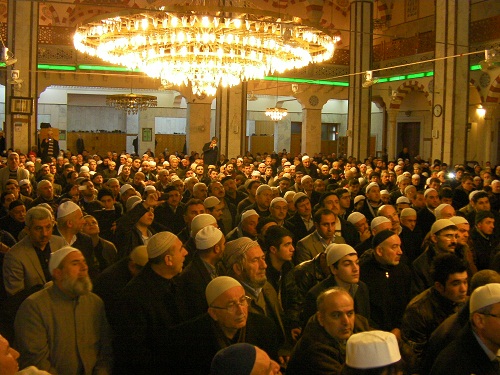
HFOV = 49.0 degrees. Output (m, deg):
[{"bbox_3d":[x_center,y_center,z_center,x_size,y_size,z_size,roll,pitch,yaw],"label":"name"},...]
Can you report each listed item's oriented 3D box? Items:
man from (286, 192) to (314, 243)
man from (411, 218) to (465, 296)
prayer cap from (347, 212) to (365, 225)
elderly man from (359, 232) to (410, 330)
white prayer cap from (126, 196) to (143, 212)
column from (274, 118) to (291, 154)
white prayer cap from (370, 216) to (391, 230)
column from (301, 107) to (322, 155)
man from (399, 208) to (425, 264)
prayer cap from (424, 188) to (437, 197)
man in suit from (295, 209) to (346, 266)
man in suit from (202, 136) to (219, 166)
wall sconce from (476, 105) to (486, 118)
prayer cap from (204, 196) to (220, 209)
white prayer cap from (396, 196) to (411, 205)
[{"bbox_3d":[0.566,0.543,5.841,0.580,0.980,0.600,-1,6,-28],"label":"man"},{"bbox_3d":[1.426,0.705,4.067,0.550,0.920,0.600,-2,6,-30],"label":"man"},{"bbox_3d":[0.973,0.285,5.050,0.170,0.115,0.185,-9,-5,-1],"label":"prayer cap"},{"bbox_3d":[0.941,0.759,3.717,0.550,0.920,0.600,0,6,-15],"label":"elderly man"},{"bbox_3d":[-1.266,0.180,6.000,0.195,0.110,0.175,-20,-3,22],"label":"white prayer cap"},{"bbox_3d":[1.421,-1.980,24.606,0.600,2.500,0.500,0,6,-19],"label":"column"},{"bbox_3d":[1.148,0.313,4.800,0.200,0.105,0.180,-18,-8,39],"label":"white prayer cap"},{"bbox_3d":[2.160,-1.472,19.716,0.560,2.700,0.460,0,5,-18],"label":"column"},{"bbox_3d":[1.613,0.679,5.489,0.580,0.950,0.600,-1,6,-25],"label":"man"},{"bbox_3d":[2.308,0.076,7.000,0.175,0.110,0.190,-12,-10,-2],"label":"prayer cap"},{"bbox_3d":[0.583,0.643,4.465,0.550,0.920,0.600,-1,6,-28],"label":"man in suit"},{"bbox_3d":[-0.946,-0.409,13.557,0.500,1.680,0.400,-1,6,-22],"label":"man in suit"},{"bbox_3d":[6.326,-2.077,15.000,0.260,0.370,0.260,0,6,-19],"label":"wall sconce"},{"bbox_3d":[-0.393,0.156,5.750,0.185,0.110,0.170,-8,-3,0],"label":"prayer cap"},{"bbox_3d":[1.764,0.151,6.300,0.170,0.110,0.185,1,3,0],"label":"white prayer cap"}]

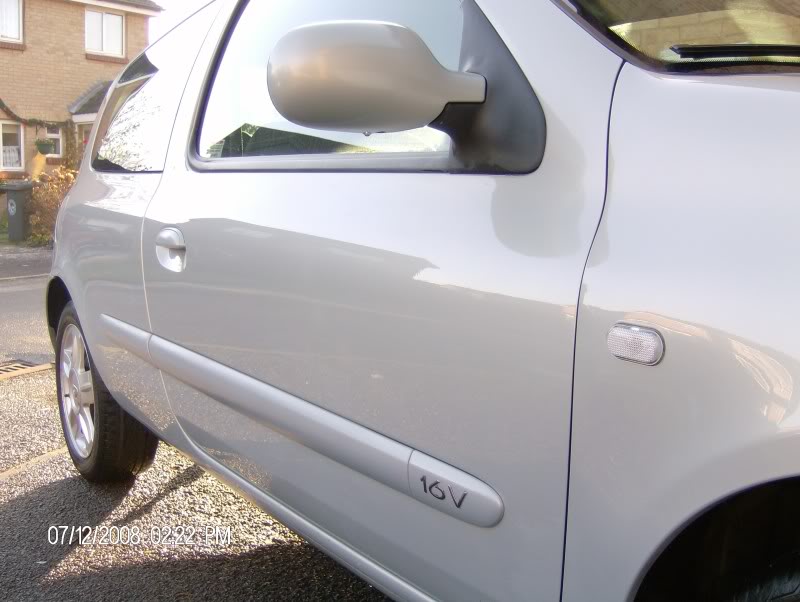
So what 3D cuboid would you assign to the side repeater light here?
[{"bbox_3d":[0.236,0.044,0.832,0.017,0.039,0.071,-5,8,-36],"label":"side repeater light"}]

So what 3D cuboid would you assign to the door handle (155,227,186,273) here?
[{"bbox_3d":[-0.519,-0.116,1.890,0.040,0.103,0.150,-5,7,-36],"label":"door handle"}]

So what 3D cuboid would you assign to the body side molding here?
[{"bbox_3d":[-0.353,0.159,1.663,0.036,0.077,1.640,-5,9,-36],"label":"body side molding"}]

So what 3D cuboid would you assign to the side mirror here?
[{"bbox_3d":[-0.036,-0.289,1.068,0.225,0.140,0.155,-3,7,-24],"label":"side mirror"}]

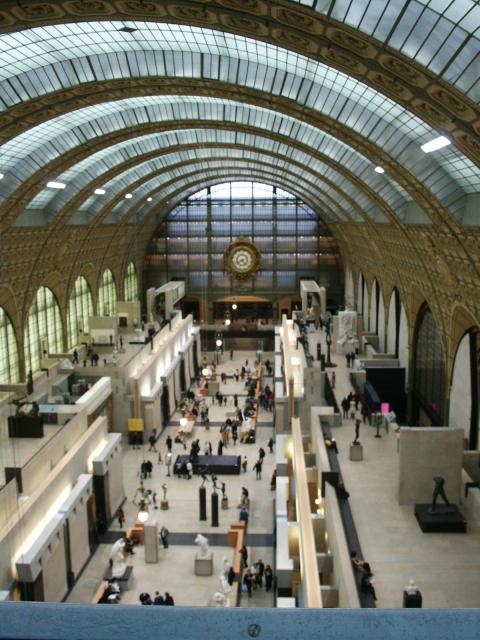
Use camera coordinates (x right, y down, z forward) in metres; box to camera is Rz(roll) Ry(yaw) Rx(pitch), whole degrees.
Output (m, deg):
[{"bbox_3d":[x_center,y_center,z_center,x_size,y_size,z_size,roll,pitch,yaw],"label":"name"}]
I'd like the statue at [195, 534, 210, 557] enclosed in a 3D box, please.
[{"bbox_3d":[-2.509,15.158,43.309,0.900,1.563,0.750,0,9,3],"label":"statue"}]

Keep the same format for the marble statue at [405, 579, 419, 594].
[{"bbox_3d":[7.792,12.035,29.276,0.580,0.682,0.400,0,9,3],"label":"marble statue"}]

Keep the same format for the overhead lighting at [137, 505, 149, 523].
[{"bbox_3d":[-4.454,9.042,29.928,0.500,0.620,0.500,0,9,3],"label":"overhead lighting"}]

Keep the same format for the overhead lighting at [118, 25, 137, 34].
[{"bbox_3d":[-4.620,-11.918,26.576,0.780,0.200,0.780,0,9,3],"label":"overhead lighting"}]

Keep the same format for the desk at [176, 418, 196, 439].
[{"bbox_3d":[-5.867,12.238,72.799,1.600,0.850,4.500,0,9,3],"label":"desk"}]

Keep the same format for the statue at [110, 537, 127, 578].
[{"bbox_3d":[-7.882,15.339,41.928,1.000,2.453,0.950,0,9,3],"label":"statue"}]

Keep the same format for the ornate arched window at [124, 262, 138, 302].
[{"bbox_3d":[-20.323,-6.061,121.369,0.600,9.400,12.300,0,9,3],"label":"ornate arched window"}]

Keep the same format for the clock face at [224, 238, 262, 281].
[{"bbox_3d":[0.499,-11.987,129.283,7.700,8.500,1.200,0,9,3],"label":"clock face"}]

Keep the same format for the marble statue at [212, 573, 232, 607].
[{"bbox_3d":[-1.036,16.080,38.314,1.150,2.301,1.100,0,9,3],"label":"marble statue"}]

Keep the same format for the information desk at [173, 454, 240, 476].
[{"bbox_3d":[-2.965,13.840,61.458,6.100,1.000,2.200,0,9,3],"label":"information desk"}]

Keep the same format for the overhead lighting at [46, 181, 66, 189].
[{"bbox_3d":[-16.137,-11.890,56.907,0.600,0.400,3.000,0,9,3],"label":"overhead lighting"}]

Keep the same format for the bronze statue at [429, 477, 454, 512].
[{"bbox_3d":[11.930,10.294,38.375,1.550,2.060,0.720,0,9,3],"label":"bronze statue"}]

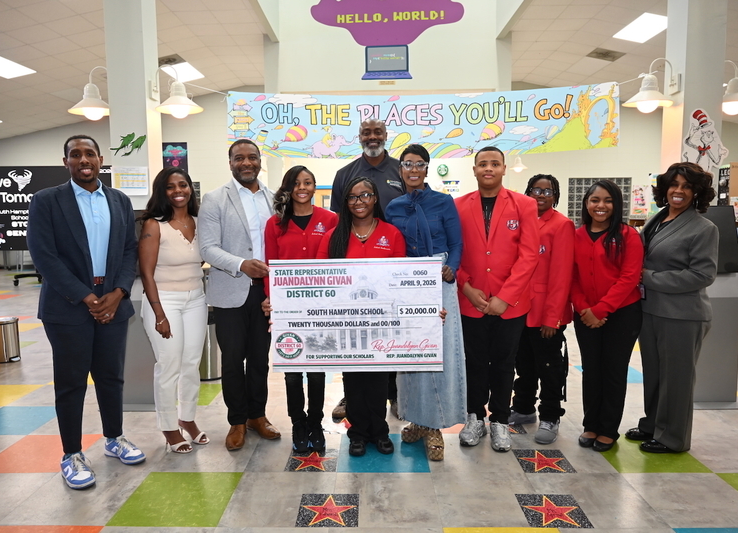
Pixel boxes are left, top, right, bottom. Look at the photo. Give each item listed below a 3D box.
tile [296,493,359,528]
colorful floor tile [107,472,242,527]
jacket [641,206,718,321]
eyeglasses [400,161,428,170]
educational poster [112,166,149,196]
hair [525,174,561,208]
[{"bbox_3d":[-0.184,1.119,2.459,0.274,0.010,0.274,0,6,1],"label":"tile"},{"bbox_3d":[-0.852,1.048,2.425,0.463,0.007,0.463,0,5,1],"label":"colorful floor tile"},{"bbox_3d":[1.748,-0.012,3.055,0.340,0.650,0.430,-3,6,-30],"label":"jacket"},{"bbox_3d":[0.236,-0.536,2.830,0.143,0.052,0.130,0,5,5],"label":"eyeglasses"},{"bbox_3d":[-1.834,-0.654,4.100,0.285,0.220,0.008,0,5,1],"label":"educational poster"},{"bbox_3d":[1.061,-0.448,3.250,0.215,0.215,0.220,1,6,17],"label":"hair"}]

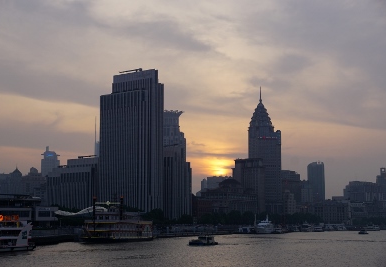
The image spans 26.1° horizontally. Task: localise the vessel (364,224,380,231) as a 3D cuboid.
[{"bbox_3d":[198.100,104.540,924.120,20.000,7.360,5.200,3,-7,-28],"label":"vessel"}]

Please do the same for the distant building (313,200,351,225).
[{"bbox_3d":[180.620,105.090,1095.050,41.000,34.310,30.000,3,-7,-23],"label":"distant building"}]

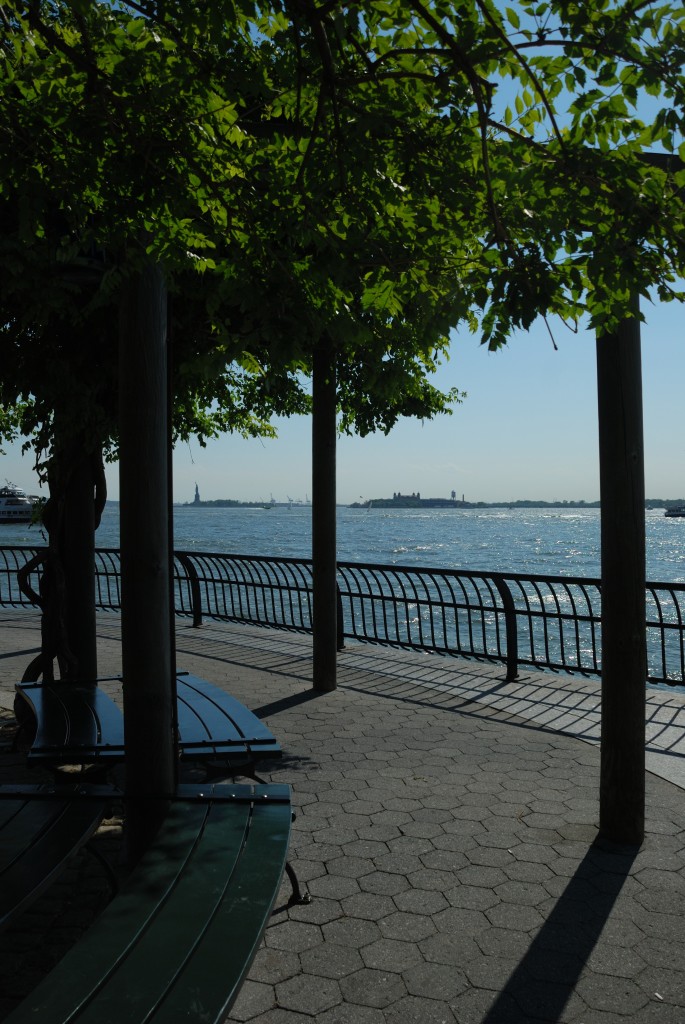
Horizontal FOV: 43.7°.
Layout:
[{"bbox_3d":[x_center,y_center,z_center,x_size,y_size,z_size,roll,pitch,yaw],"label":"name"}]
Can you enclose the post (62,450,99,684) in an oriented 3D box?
[{"bbox_3d":[-1.759,0.049,5.731,0.205,2.950,0.205,0,0,0],"label":"post"}]

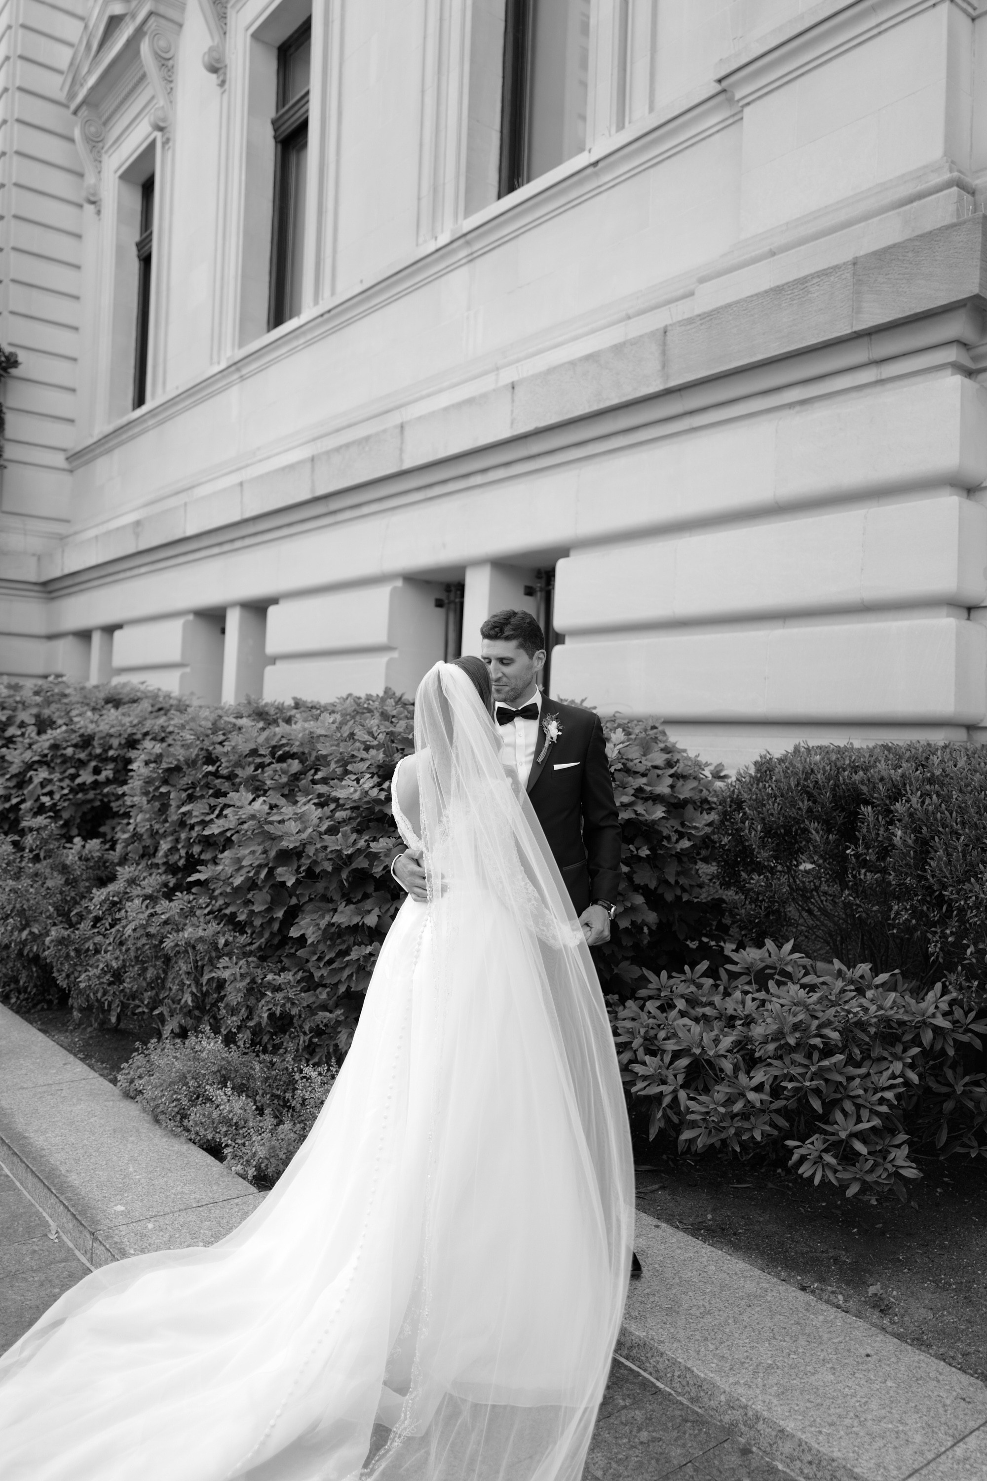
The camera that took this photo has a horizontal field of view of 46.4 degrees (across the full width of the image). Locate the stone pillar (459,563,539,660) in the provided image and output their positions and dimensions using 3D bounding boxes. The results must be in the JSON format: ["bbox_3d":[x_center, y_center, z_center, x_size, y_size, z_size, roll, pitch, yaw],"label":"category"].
[{"bbox_3d":[0.035,-0.629,8.381,0.432,1.239,0.298,2,0,-38],"label":"stone pillar"}]

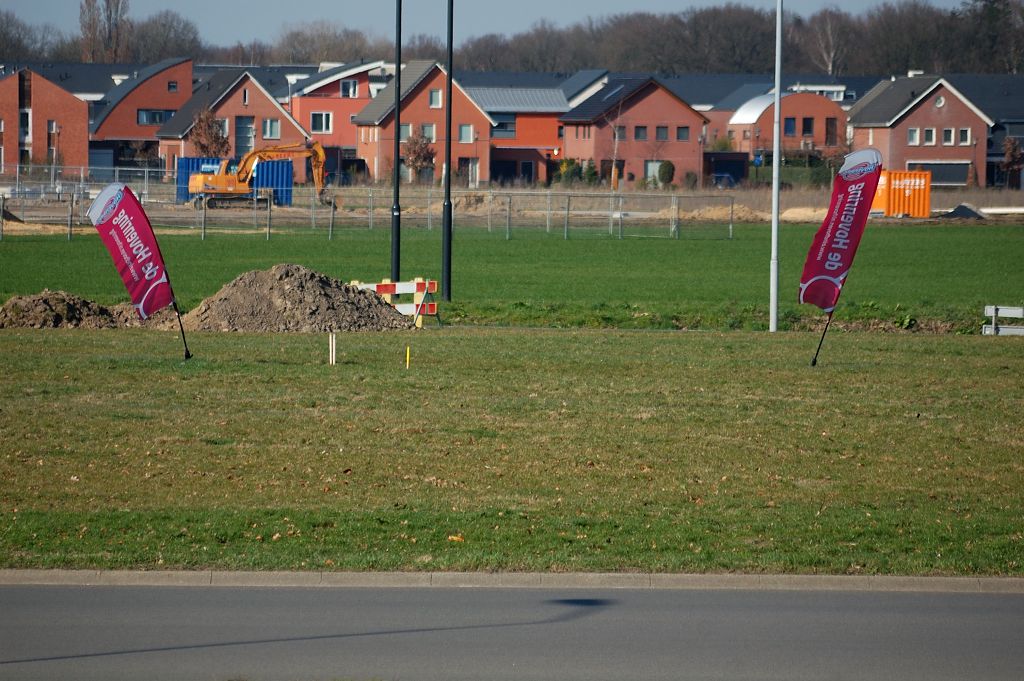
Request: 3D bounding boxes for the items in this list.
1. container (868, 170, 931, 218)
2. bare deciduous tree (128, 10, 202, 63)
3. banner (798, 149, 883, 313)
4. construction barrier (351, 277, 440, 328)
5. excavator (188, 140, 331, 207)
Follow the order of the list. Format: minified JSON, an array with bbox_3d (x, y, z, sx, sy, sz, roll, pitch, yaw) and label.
[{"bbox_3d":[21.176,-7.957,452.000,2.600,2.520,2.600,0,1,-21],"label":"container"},{"bbox_3d":[-34.237,-24.501,820.000,7.300,16.210,7.200,1,1,0],"label":"bare deciduous tree"},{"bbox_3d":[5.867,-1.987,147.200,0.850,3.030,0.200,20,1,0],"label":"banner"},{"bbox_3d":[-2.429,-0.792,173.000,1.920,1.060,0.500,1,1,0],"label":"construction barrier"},{"bbox_3d":[-13.421,-8.831,445.500,7.700,3.620,2.500,0,1,-16],"label":"excavator"}]

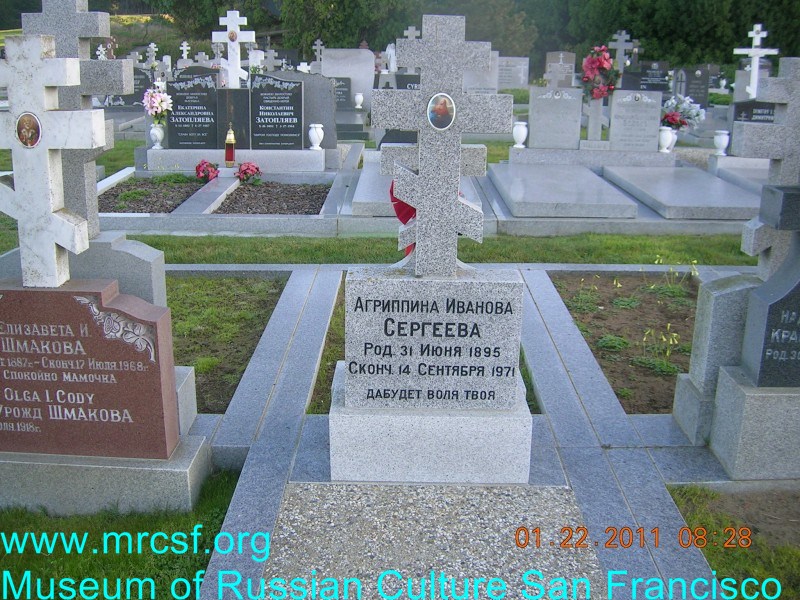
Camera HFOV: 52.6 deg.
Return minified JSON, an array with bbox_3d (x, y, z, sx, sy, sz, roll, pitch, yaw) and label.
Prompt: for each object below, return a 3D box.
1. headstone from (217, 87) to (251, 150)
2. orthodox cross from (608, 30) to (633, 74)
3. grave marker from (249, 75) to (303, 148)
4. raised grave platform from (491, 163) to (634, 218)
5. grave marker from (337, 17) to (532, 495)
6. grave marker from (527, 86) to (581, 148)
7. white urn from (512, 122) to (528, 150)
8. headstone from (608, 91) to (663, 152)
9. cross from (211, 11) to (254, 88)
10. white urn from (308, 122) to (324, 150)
[{"bbox_3d":[-1.783,-1.960,8.757,0.350,0.639,0.160,1,18,0],"label":"headstone"},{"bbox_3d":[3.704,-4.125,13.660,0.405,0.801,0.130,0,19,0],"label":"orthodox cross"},{"bbox_3d":[-1.218,-1.876,8.059,0.504,0.719,0.140,1,17,0],"label":"grave marker"},{"bbox_3d":[1.339,-0.975,7.050,0.933,0.100,1.803,0,19,0],"label":"raised grave platform"},{"bbox_3d":[0.109,-0.128,2.573,0.655,1.464,0.240,1,18,1],"label":"grave marker"},{"bbox_3d":[1.532,-1.809,8.057,0.503,0.593,0.140,1,17,0],"label":"grave marker"},{"bbox_3d":[1.191,-1.623,7.981,0.145,0.252,0.145,0,19,0],"label":"white urn"},{"bbox_3d":[2.300,-1.756,7.936,0.472,0.575,0.160,0,19,0],"label":"headstone"},{"bbox_3d":[-1.621,-2.454,7.948,0.418,0.723,0.110,1,17,0],"label":"cross"},{"bbox_3d":[-0.832,-1.629,8.107,0.147,0.251,0.147,0,19,0],"label":"white urn"}]

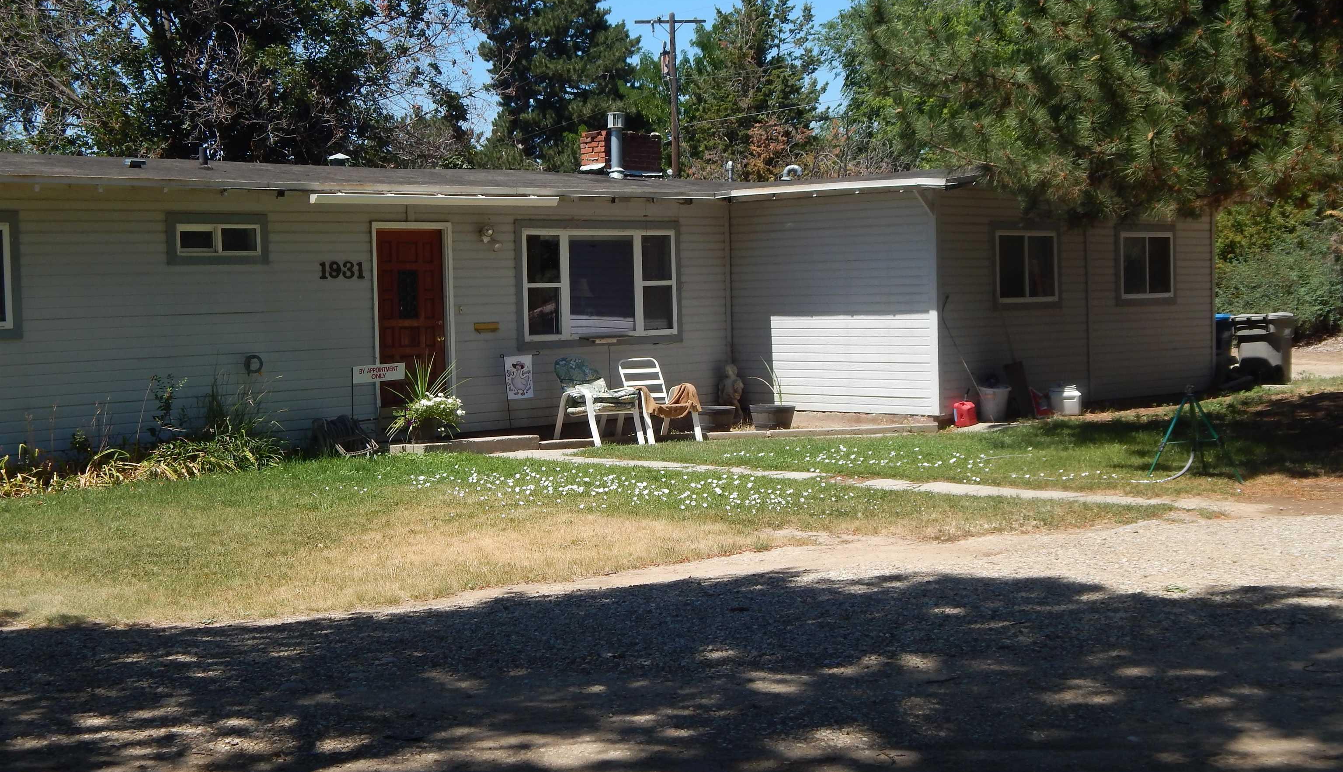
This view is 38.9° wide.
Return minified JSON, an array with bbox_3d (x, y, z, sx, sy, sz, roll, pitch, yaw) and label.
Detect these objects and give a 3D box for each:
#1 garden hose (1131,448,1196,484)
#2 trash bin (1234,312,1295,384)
[{"bbox_3d":[4.176,0.682,16.150,0.600,0.290,0.150,-2,3,-21],"label":"garden hose"},{"bbox_3d":[9.074,-0.578,29.100,0.840,1.100,0.680,-4,4,-43],"label":"trash bin"}]

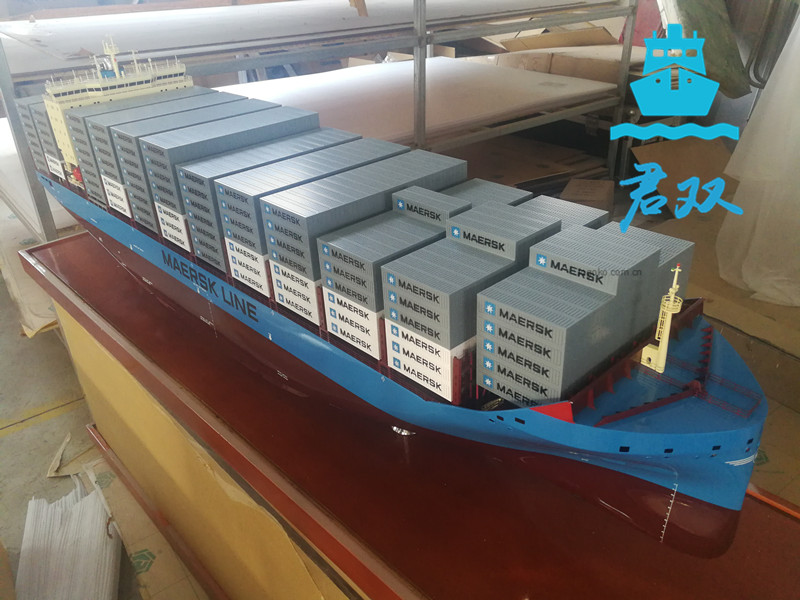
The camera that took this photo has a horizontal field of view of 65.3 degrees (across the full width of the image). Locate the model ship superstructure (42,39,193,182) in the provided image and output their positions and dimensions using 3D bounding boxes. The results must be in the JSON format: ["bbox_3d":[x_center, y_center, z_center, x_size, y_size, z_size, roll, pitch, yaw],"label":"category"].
[{"bbox_3d":[-0.523,-0.371,1.187,0.252,0.249,0.093,-27,37,-36],"label":"model ship superstructure"}]

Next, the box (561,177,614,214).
[{"bbox_3d":[0.874,-0.445,2.924,0.201,0.151,0.264,10,31,21],"label":"box"}]

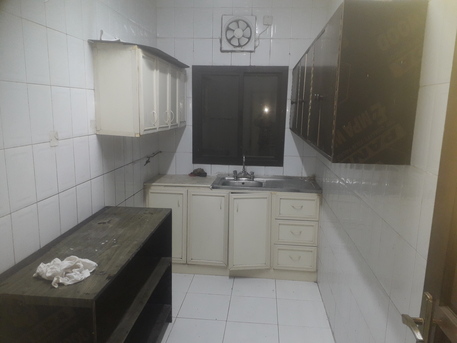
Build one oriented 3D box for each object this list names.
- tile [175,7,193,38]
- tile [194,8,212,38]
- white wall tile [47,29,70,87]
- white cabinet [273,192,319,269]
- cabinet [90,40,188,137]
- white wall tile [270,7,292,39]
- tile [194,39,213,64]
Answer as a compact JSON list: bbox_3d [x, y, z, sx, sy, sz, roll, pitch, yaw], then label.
[{"bbox_3d":[-0.457,-1.547,3.728,0.200,0.303,0.012,2,10,5],"label":"tile"},{"bbox_3d":[-0.258,-1.540,3.710,0.200,0.303,0.012,2,10,5],"label":"tile"},{"bbox_3d":[-0.963,-0.634,2.020,0.012,0.303,0.200,2,10,5],"label":"white wall tile"},{"bbox_3d":[0.678,0.579,3.741,0.455,0.840,0.480,2,10,5],"label":"white cabinet"},{"bbox_3d":[-0.677,-0.668,3.104,0.320,0.615,1.445,2,10,6],"label":"cabinet"},{"bbox_3d":[0.538,-1.498,3.601,0.200,0.300,0.010,2,10,6],"label":"white wall tile"},{"bbox_3d":[-0.264,-1.233,3.733,0.200,0.300,0.010,2,10,6],"label":"tile"}]

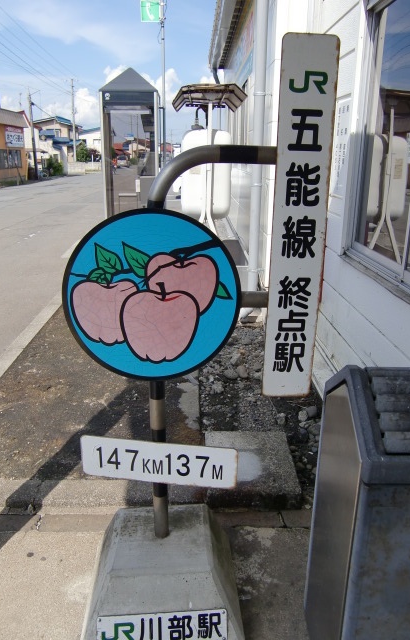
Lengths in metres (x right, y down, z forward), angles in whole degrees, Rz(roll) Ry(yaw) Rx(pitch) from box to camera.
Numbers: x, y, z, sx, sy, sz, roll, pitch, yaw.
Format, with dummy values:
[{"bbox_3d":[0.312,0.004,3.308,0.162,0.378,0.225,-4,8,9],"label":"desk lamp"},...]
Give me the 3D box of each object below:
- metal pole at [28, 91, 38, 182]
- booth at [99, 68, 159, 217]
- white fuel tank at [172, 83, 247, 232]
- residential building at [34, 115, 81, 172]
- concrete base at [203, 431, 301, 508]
[{"bbox_3d":[-10.677,-11.421,32.056,0.250,5.400,0.250,0,18,-2],"label":"metal pole"},{"bbox_3d":[-1.199,-2.667,8.616,0.900,2.700,0.880,0,18,-2],"label":"booth"},{"bbox_3d":[0.021,-1.087,4.900,0.620,1.980,1.300,0,17,-1],"label":"white fuel tank"},{"bbox_3d":[-16.030,-19.640,57.310,4.900,5.700,7.000,0,18,-2],"label":"residential building"},{"bbox_3d":[0.225,0.741,2.646,0.445,0.095,0.570,0,18,-2],"label":"concrete base"}]

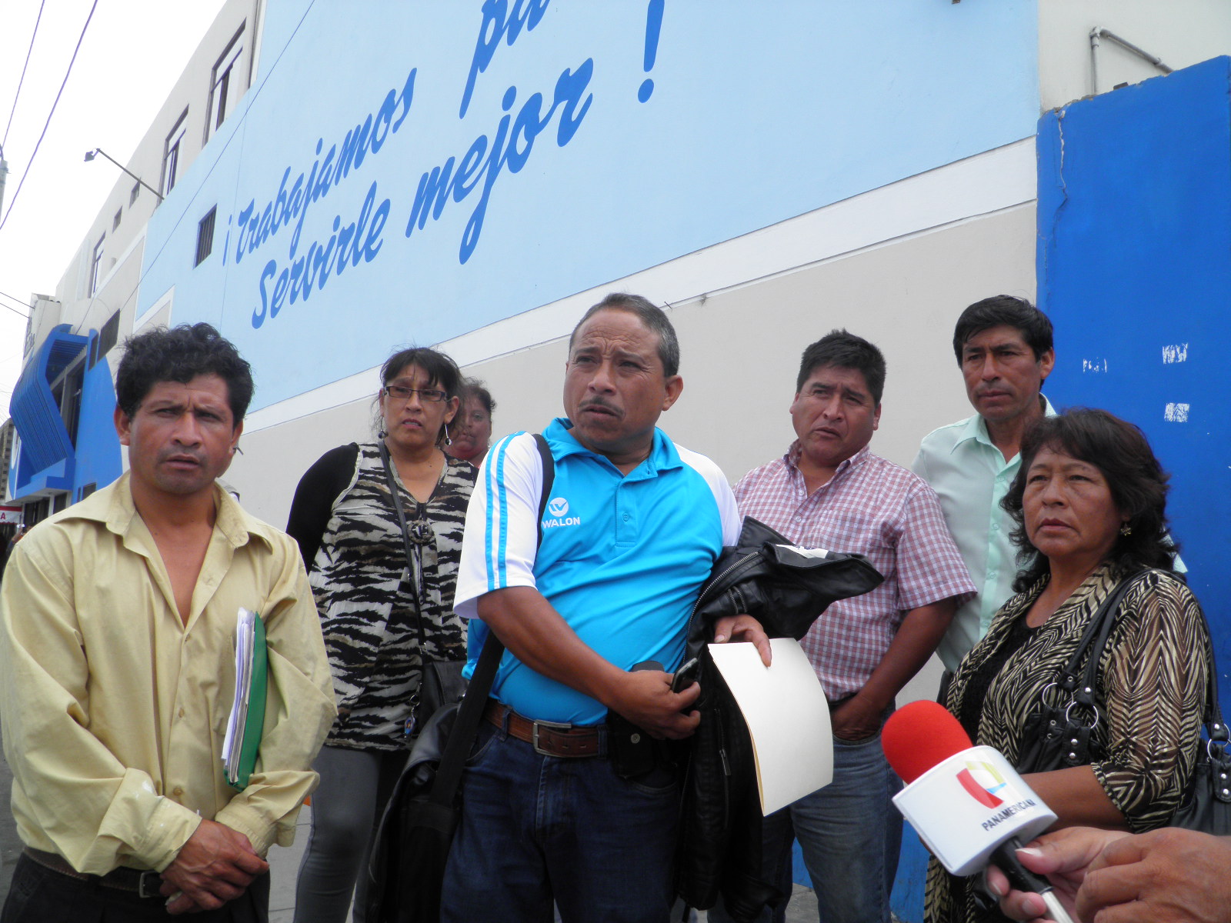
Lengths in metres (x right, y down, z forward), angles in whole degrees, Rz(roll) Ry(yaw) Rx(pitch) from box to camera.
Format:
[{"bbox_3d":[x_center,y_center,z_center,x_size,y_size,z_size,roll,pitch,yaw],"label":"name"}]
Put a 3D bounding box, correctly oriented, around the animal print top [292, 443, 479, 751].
[{"bbox_3d":[-0.428,0.280,2.150,0.470,0.640,0.290,5,-8,-9],"label":"animal print top"}]

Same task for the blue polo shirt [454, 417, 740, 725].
[{"bbox_3d":[-0.016,0.158,1.540,0.430,0.450,0.320,6,-7,0],"label":"blue polo shirt"}]

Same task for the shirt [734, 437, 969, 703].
[{"bbox_3d":[0.430,0.200,1.870,0.480,0.460,0.300,0,-9,27],"label":"shirt"}]

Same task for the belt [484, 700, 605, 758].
[{"bbox_3d":[-0.045,0.392,1.510,0.320,0.060,0.270,3,-8,6],"label":"belt"}]

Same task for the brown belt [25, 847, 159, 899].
[{"bbox_3d":[-0.620,0.525,1.330,0.320,0.060,0.250,8,-9,-30],"label":"brown belt"}]

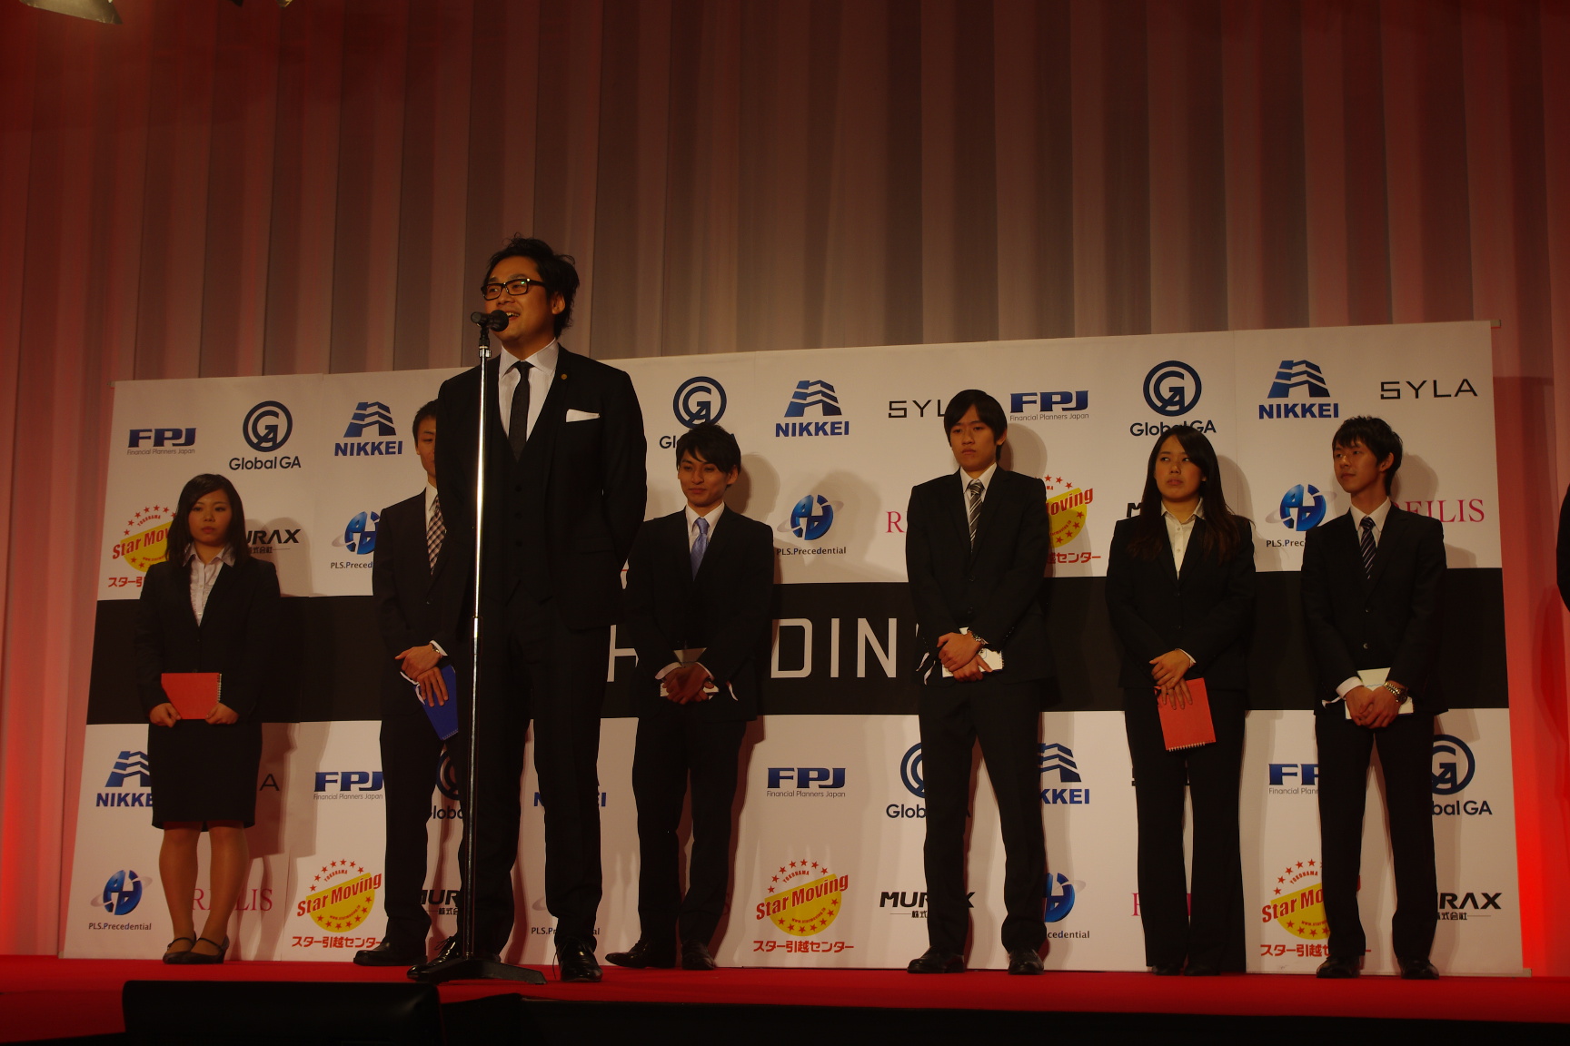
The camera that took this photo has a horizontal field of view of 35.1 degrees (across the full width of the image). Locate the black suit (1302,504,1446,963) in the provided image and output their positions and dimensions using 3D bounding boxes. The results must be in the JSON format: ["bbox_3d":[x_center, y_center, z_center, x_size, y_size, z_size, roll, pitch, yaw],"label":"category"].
[{"bbox_3d":[1.709,0.600,7.222,0.414,1.341,0.330,-3,-10,19],"label":"black suit"}]

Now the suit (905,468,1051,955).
[{"bbox_3d":[0.573,0.553,7.489,0.436,1.475,0.330,-2,-10,14],"label":"suit"}]

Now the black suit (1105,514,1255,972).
[{"bbox_3d":[1.170,0.638,7.339,0.435,1.355,0.320,-1,-9,12],"label":"black suit"}]

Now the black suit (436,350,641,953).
[{"bbox_3d":[-0.588,0.305,5.942,0.510,1.455,0.320,-3,-10,20],"label":"black suit"}]

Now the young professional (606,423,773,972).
[{"bbox_3d":[-0.290,0.535,7.891,0.480,1.726,0.340,-2,-10,15],"label":"young professional"}]

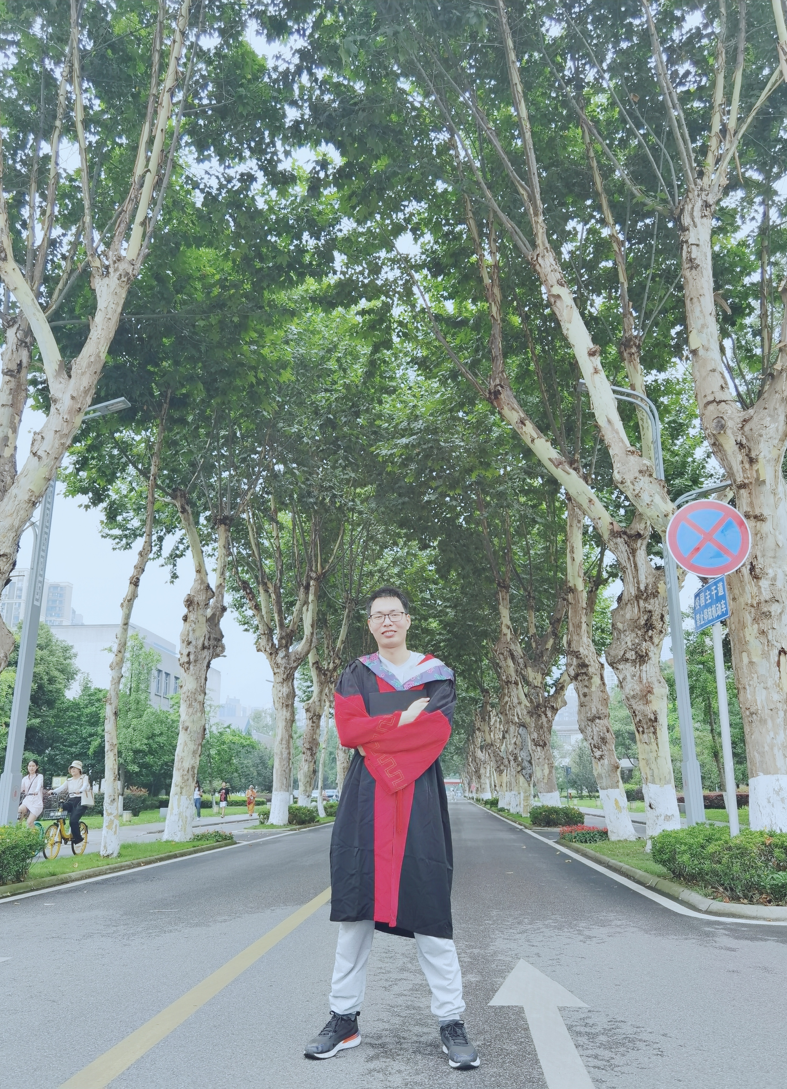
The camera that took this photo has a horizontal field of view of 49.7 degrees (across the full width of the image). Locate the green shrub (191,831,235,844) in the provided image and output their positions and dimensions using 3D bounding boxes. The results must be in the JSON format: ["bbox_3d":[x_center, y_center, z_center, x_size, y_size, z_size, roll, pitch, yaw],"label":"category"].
[{"bbox_3d":[-3.436,5.568,16.184,0.750,0.240,0.850,-1,-17,4],"label":"green shrub"}]

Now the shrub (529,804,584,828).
[{"bbox_3d":[4.728,7.843,24.584,1.500,0.660,1.500,-1,-17,4],"label":"shrub"}]

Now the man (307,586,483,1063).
[{"bbox_3d":[-0.002,1.030,3.377,0.600,1.740,0.420,-2,-17,8],"label":"man"}]

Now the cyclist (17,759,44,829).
[{"bbox_3d":[-6.198,4.421,14.543,0.500,1.450,0.700,-1,-17,4],"label":"cyclist"}]

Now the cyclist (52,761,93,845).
[{"bbox_3d":[-5.607,4.515,14.828,0.520,1.460,0.700,-1,-17,4],"label":"cyclist"}]

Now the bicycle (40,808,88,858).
[{"bbox_3d":[-5.595,4.824,14.527,0.550,1.000,1.600,-1,-17,4],"label":"bicycle"}]

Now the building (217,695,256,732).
[{"bbox_3d":[-119.238,153.114,632.623,30.000,70.000,20.000,-1,-17,4],"label":"building"}]

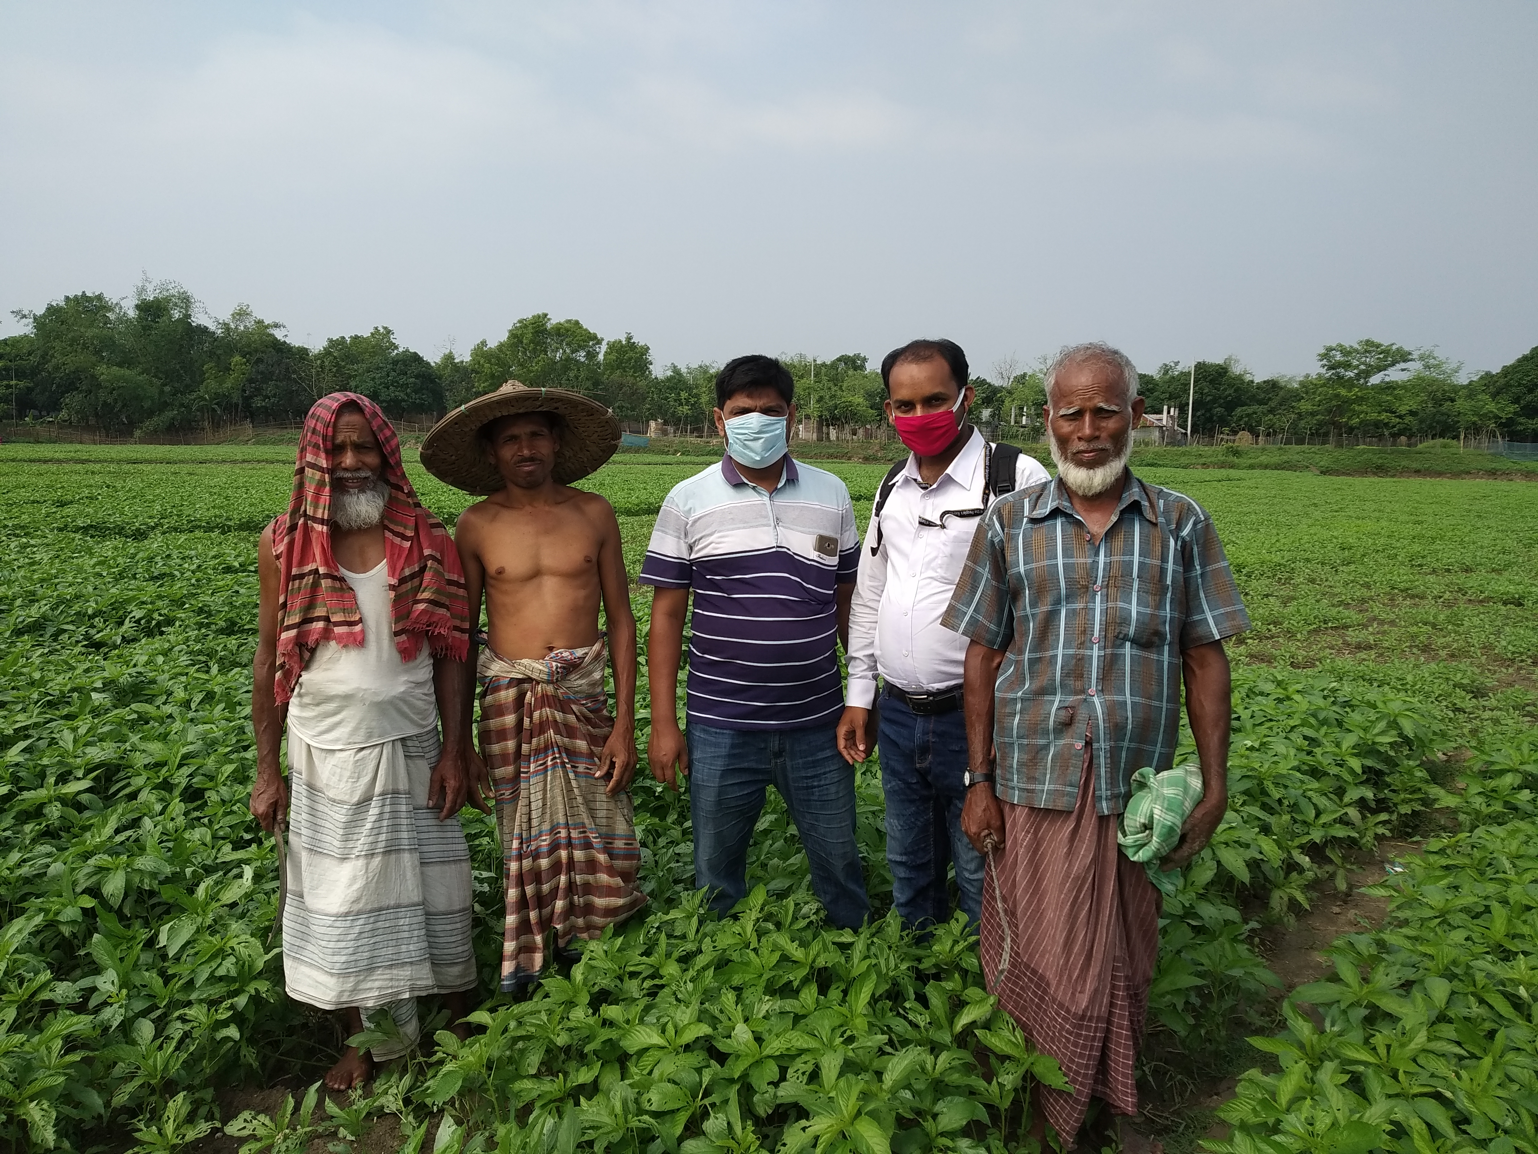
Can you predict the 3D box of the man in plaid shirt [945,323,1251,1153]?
[{"bbox_3d":[0.654,0.369,2.339,0.590,1.654,0.360,2,8,14],"label":"man in plaid shirt"}]

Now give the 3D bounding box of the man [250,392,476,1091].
[{"bbox_3d":[-0.918,0.373,2.632,0.500,1.568,0.360,-2,8,-17],"label":"man"}]

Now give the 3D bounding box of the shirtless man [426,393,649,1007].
[{"bbox_3d":[-0.573,0.338,2.819,0.520,1.590,0.420,-2,8,-14],"label":"shirtless man"}]

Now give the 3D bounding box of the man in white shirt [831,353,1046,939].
[{"bbox_3d":[0.390,0.334,2.516,0.490,1.676,0.380,5,9,34],"label":"man in white shirt"}]

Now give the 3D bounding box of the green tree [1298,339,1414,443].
[{"bbox_3d":[37.690,-11.733,74.101,7.567,6.853,7.189,0,8,0],"label":"green tree"}]

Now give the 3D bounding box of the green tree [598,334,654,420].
[{"bbox_3d":[-10.017,-13.490,80.929,3.838,7.145,3.646,0,8,0],"label":"green tree"}]

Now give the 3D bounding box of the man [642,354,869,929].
[{"bbox_3d":[-0.031,0.321,2.696,0.540,1.655,0.340,-1,8,-10],"label":"man"}]

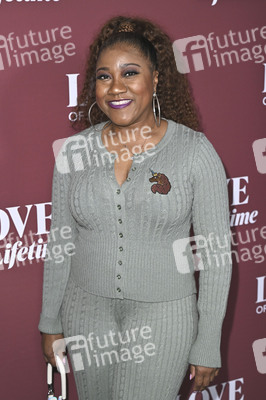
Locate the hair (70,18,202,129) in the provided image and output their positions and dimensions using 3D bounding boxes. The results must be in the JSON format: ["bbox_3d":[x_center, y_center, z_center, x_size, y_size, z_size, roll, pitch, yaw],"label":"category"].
[{"bbox_3d":[0.012,-0.315,1.770,0.330,0.335,0.260,4,15,16],"label":"hair"}]

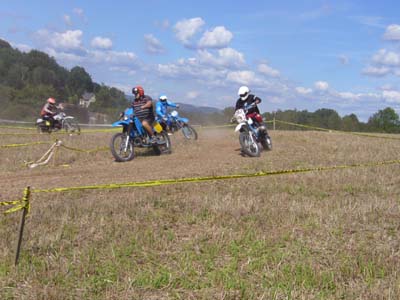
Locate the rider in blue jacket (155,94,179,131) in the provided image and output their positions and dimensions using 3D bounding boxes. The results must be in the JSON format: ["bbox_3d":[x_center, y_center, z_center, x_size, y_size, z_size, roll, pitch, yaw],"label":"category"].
[{"bbox_3d":[-1.142,-1.209,19.400,0.780,1.350,0.720,-7,6,-23],"label":"rider in blue jacket"}]

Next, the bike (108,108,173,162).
[{"bbox_3d":[-1.380,-0.410,14.080,0.820,1.200,2.120,1,7,36],"label":"bike"}]

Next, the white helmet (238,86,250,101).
[{"bbox_3d":[1.076,-1.369,14.000,0.260,0.300,0.330,-8,12,20],"label":"white helmet"}]

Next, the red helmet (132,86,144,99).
[{"bbox_3d":[-1.488,-1.391,13.980,0.310,0.270,0.250,-9,9,-36],"label":"red helmet"}]

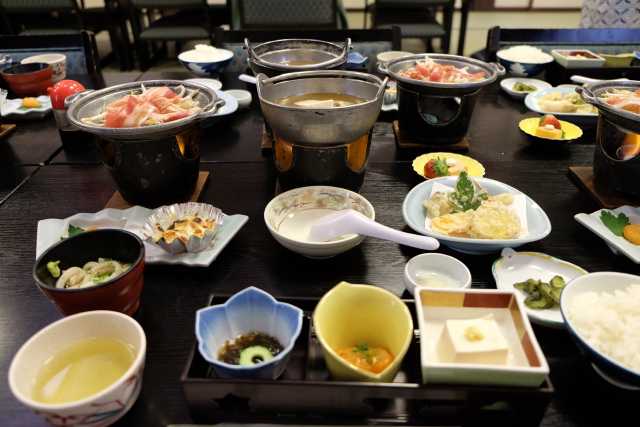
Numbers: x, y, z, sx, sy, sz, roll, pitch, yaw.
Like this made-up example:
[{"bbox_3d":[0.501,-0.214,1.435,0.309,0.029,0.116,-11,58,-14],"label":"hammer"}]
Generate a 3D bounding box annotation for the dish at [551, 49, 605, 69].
[{"bbox_3d":[0.634,-0.373,1.189,0.092,0.037,0.092,-1,31,-2],"label":"dish"}]

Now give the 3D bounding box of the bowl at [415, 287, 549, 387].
[{"bbox_3d":[0.130,0.112,0.413,0.095,0.042,0.095,2,32,4],"label":"bowl"}]

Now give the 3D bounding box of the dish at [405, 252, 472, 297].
[{"bbox_3d":[0.119,0.073,0.497,0.068,0.031,0.068,1,31,0],"label":"dish"}]

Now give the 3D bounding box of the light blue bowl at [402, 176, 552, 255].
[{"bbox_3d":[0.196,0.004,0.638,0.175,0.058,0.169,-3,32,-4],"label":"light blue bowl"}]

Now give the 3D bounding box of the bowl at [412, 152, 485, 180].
[{"bbox_3d":[0.189,-0.056,0.712,0.105,0.028,0.105,1,31,0],"label":"bowl"}]

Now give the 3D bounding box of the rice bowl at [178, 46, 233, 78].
[{"bbox_3d":[-0.274,-0.360,1.176,0.132,0.053,0.132,1,31,0],"label":"rice bowl"}]

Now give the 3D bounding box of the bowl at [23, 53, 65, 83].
[{"bbox_3d":[-0.693,-0.361,1.227,0.106,0.060,0.106,0,32,0],"label":"bowl"}]

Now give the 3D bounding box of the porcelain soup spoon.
[{"bbox_3d":[0.048,0.021,0.511,0.156,0.040,0.045,-2,26,33],"label":"porcelain soup spoon"}]

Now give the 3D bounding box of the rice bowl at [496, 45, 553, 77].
[{"bbox_3d":[0.450,-0.330,1.065,0.122,0.069,0.122,0,32,0],"label":"rice bowl"}]

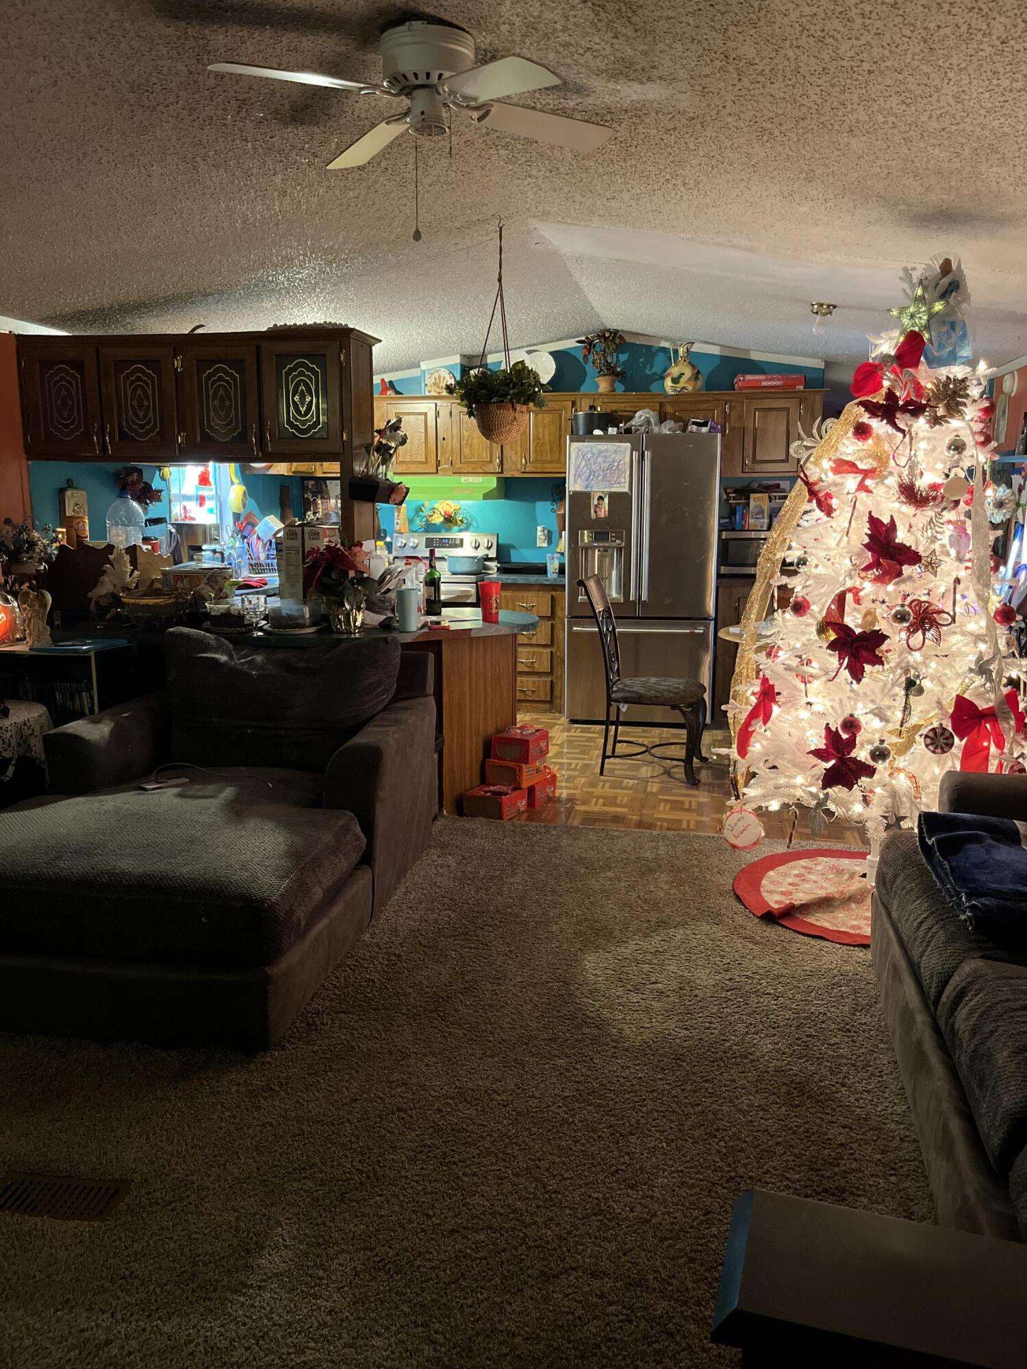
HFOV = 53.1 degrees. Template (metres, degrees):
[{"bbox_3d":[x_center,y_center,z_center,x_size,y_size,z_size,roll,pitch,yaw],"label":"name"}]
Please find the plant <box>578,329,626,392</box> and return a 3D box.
[{"bbox_3d":[0.580,-2.122,6.743,0.293,0.398,0.270,2,11,10],"label":"plant"}]

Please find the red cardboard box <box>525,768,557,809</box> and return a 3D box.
[{"bbox_3d":[0.072,0.492,4.857,0.180,0.110,0.210,6,12,28],"label":"red cardboard box"}]

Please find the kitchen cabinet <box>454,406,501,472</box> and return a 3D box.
[{"bbox_3d":[-0.209,-1.665,7.003,0.339,0.479,0.310,2,11,10],"label":"kitchen cabinet"}]

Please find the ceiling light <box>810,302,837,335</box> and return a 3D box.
[{"bbox_3d":[1.420,-1.675,4.717,0.125,0.150,0.125,8,12,9],"label":"ceiling light"}]

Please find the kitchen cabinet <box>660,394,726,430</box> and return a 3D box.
[{"bbox_3d":[1.173,-1.746,6.723,0.418,0.265,0.310,2,11,10],"label":"kitchen cabinet"}]

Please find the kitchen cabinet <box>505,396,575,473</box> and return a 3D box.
[{"bbox_3d":[0.200,-1.661,6.925,0.457,0.508,0.310,2,11,10],"label":"kitchen cabinet"}]

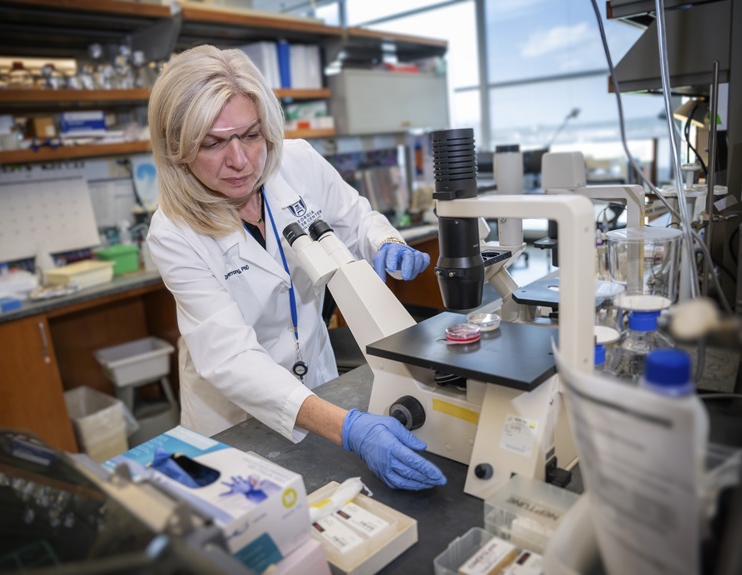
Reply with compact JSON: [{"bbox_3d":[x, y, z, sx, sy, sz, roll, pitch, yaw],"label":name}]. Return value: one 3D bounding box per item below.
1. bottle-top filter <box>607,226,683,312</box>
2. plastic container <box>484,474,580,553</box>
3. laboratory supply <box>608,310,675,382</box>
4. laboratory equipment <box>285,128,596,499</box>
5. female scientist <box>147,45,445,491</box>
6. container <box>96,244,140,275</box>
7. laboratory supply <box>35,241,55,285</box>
[{"bbox_3d":[0.450,-0.022,0.944,0.125,0.126,0.125,8,20,42],"label":"bottle-top filter"},{"bbox_3d":[0.221,0.309,0.757,0.120,0.057,0.082,8,20,42],"label":"plastic container"},{"bbox_3d":[0.465,0.143,0.987,0.114,0.217,0.114,8,20,42],"label":"laboratory supply"},{"bbox_3d":[0.080,0.017,0.975,0.605,0.535,0.215,8,20,42],"label":"laboratory equipment"},{"bbox_3d":[-0.080,0.339,1.198,0.740,1.620,0.520,8,20,42],"label":"female scientist"},{"bbox_3d":[-1.288,-0.141,2.908,0.160,0.115,0.140,8,20,42],"label":"container"},{"bbox_3d":[-1.529,-0.113,2.700,0.100,0.215,0.100,8,20,42],"label":"laboratory supply"}]

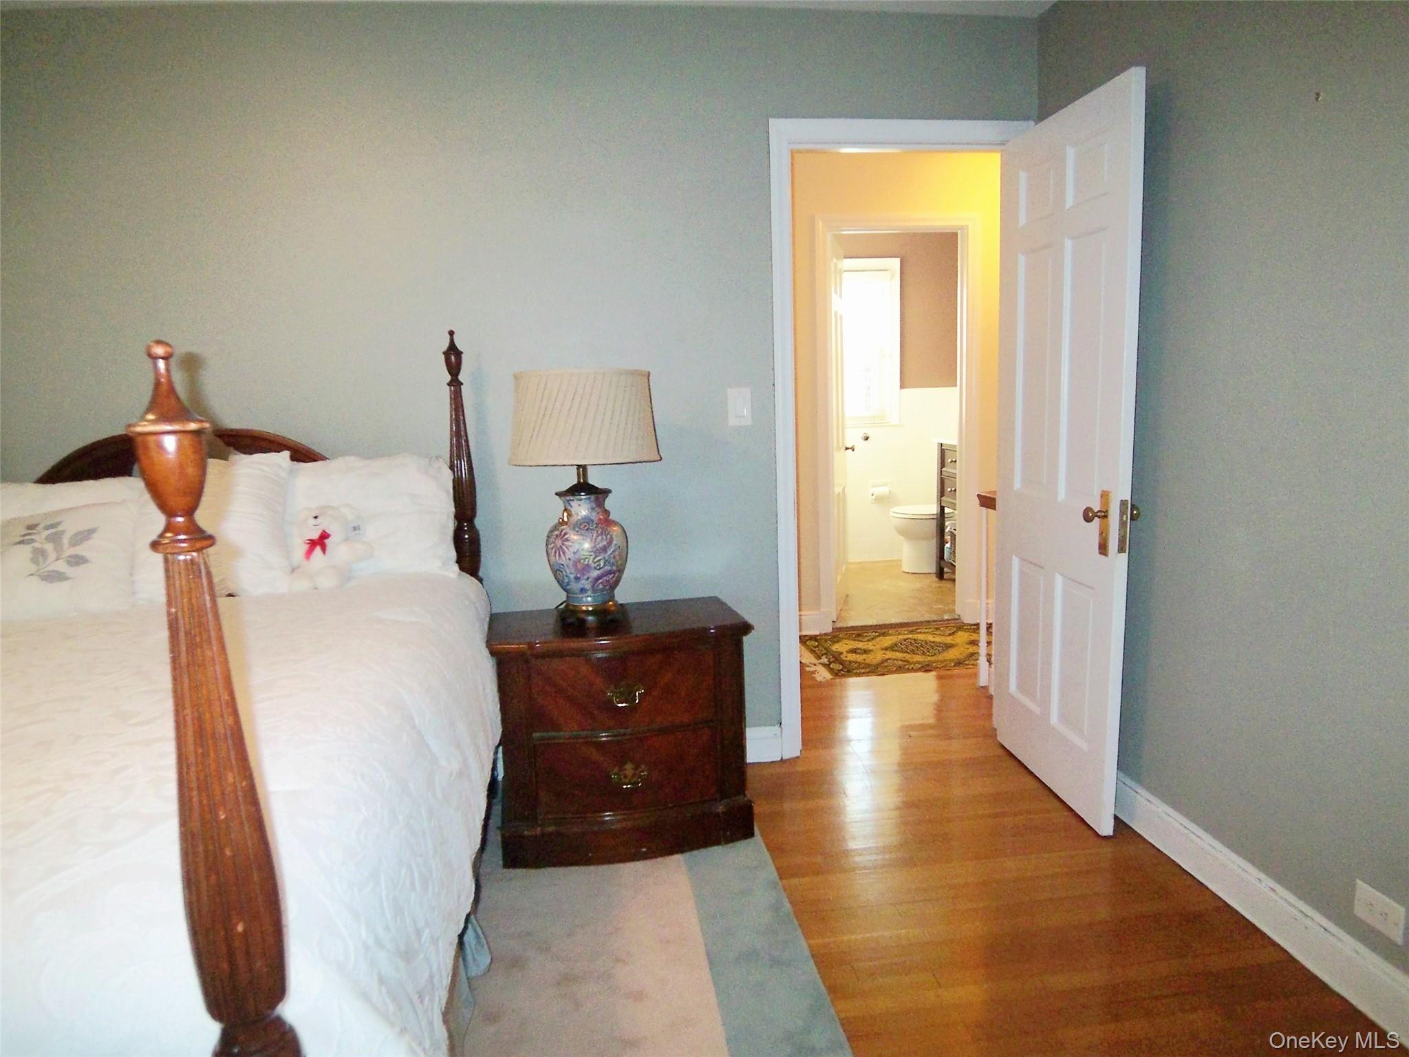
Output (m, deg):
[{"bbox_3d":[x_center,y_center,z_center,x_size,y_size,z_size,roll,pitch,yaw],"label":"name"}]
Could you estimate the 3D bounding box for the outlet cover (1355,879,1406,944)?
[{"bbox_3d":[1.298,0.738,1.804,0.010,0.074,0.114,-3,9,-8],"label":"outlet cover"}]

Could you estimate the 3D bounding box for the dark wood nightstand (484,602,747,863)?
[{"bbox_3d":[-0.238,0.568,2.691,0.725,0.630,0.415,-4,10,-10],"label":"dark wood nightstand"}]

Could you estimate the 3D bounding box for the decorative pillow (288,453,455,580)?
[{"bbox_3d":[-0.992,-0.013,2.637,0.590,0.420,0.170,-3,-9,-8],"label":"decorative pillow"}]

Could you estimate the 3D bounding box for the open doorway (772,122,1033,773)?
[{"bbox_3d":[0.645,-0.263,3.125,0.850,2.070,0.130,-3,9,-8],"label":"open doorway"}]

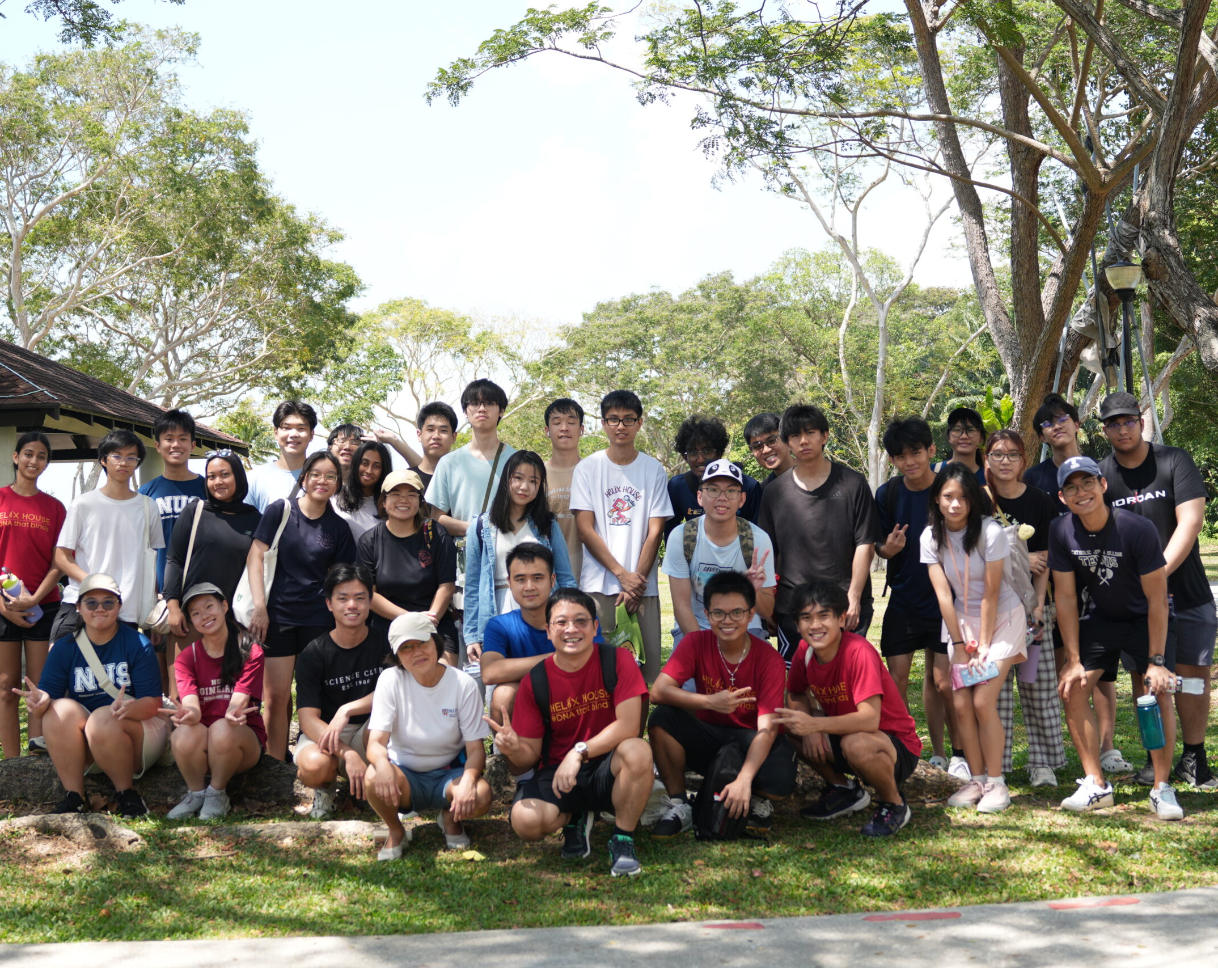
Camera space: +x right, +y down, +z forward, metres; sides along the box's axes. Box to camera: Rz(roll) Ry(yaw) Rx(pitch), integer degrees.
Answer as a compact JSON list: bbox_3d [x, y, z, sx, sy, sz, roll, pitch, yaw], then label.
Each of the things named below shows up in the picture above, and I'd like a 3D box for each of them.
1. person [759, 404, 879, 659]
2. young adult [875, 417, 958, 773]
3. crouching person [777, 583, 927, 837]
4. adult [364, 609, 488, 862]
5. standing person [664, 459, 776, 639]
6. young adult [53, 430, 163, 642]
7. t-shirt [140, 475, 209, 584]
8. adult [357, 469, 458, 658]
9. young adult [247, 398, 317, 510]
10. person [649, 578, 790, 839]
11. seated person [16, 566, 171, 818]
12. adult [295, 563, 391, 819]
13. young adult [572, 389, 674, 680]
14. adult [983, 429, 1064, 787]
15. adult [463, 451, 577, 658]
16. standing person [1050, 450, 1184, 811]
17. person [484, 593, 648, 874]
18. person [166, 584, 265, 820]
[{"bbox_3d":[0.936,0.513,7.418,0.530,1.730,0.320,-2,-2,15],"label":"person"},{"bbox_3d":[1.462,0.530,7.869,0.470,1.690,0.360,-2,-2,5],"label":"young adult"},{"bbox_3d":[0.956,0.867,6.750,0.520,0.960,0.680,-3,-2,31],"label":"crouching person"},{"bbox_3d":[-0.685,0.934,6.450,0.500,0.885,0.660,-1,-2,-5],"label":"adult"},{"bbox_3d":[0.457,0.625,6.923,0.500,1.460,0.520,-2,-2,9],"label":"standing person"},{"bbox_3d":[-2.419,0.549,8.200,0.500,1.630,0.360,-1,-2,-9],"label":"young adult"},{"bbox_3d":[-2.088,0.303,8.237,0.500,0.700,0.270,-1,-2,-14],"label":"t-shirt"},{"bbox_3d":[-0.909,0.646,7.650,0.460,1.420,0.460,-1,-2,-9],"label":"adult"},{"bbox_3d":[-1.529,0.491,8.168,0.490,1.780,0.320,-1,-2,-16],"label":"young adult"},{"bbox_3d":[0.435,0.835,6.532,0.560,1.000,0.700,-2,-2,4],"label":"person"},{"bbox_3d":[-2.104,0.847,6.882,0.580,0.970,0.680,-1,-2,-14],"label":"seated person"},{"bbox_3d":[-1.085,0.820,6.882,0.460,1.000,0.680,-1,-2,-14],"label":"adult"},{"bbox_3d":[0.058,0.470,7.468,0.470,1.780,0.320,-2,-2,0],"label":"young adult"},{"bbox_3d":[1.829,0.556,7.471,0.410,1.600,0.320,-2,-2,19],"label":"adult"},{"bbox_3d":[-0.382,0.637,7.172,0.470,1.560,0.330,-2,-2,2],"label":"adult"},{"bbox_3d":[2.057,0.616,6.880,0.540,1.435,0.740,-2,-2,19],"label":"standing person"},{"bbox_3d":[-0.148,0.862,6.062,0.600,0.980,0.750,-1,-2,-2],"label":"person"},{"bbox_3d":[-1.718,0.924,7.380,0.450,0.985,0.680,-1,-2,2],"label":"person"}]

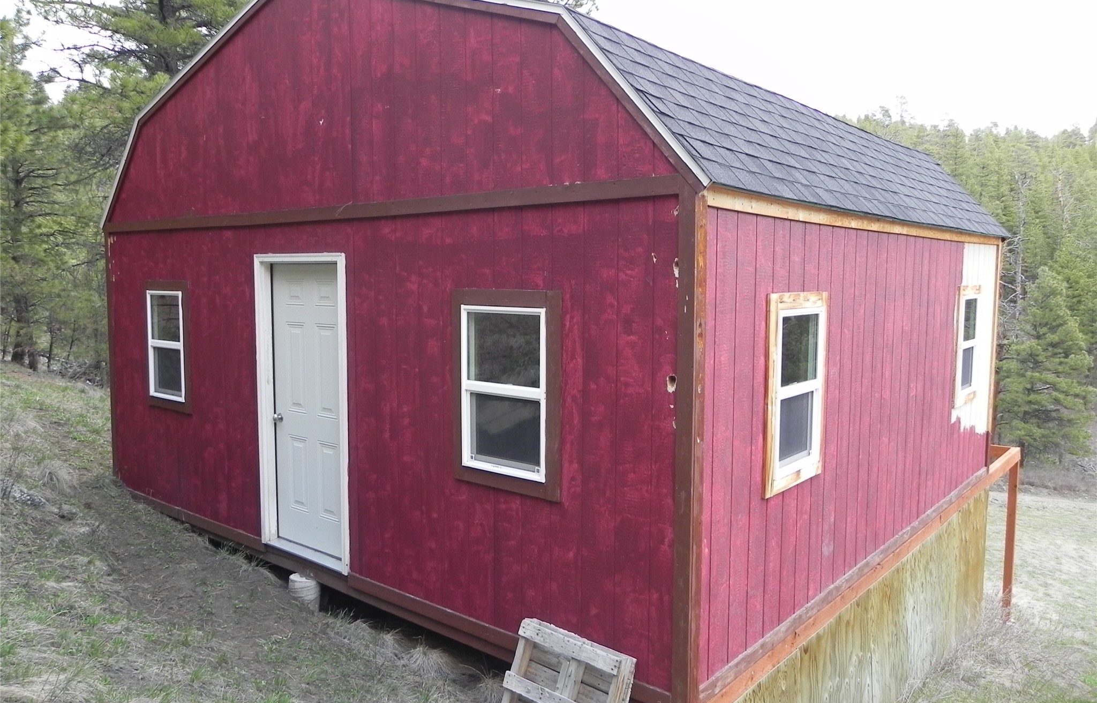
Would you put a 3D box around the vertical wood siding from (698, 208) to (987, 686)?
[{"bbox_3d":[2.584,0.270,6.078,0.028,2.262,5.885,5,7,40],"label":"vertical wood siding"}]

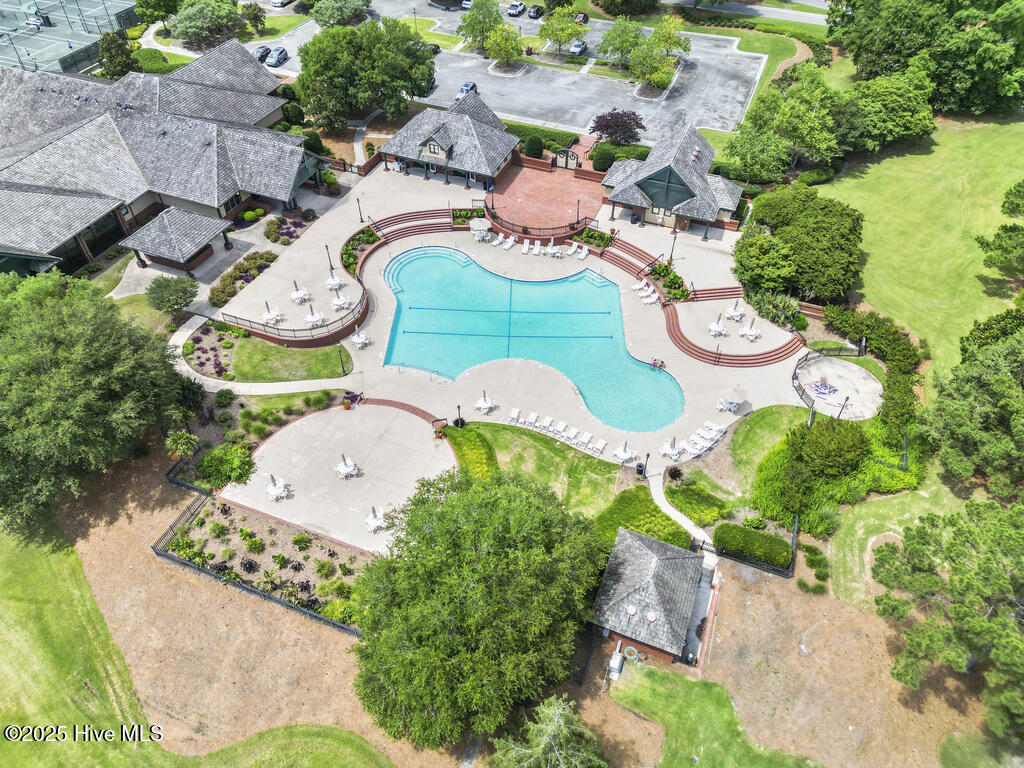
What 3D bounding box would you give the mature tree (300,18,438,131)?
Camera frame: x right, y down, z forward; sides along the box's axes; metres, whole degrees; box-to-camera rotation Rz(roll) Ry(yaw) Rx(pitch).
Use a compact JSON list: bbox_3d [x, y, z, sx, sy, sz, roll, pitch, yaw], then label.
[{"bbox_3d":[-19.500,-42.127,95.652,18.190,12.270,18.190,0,45,0],"label":"mature tree"}]

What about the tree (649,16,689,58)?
[{"bbox_3d":[24.480,-53.450,109.380,6.100,6.100,6.100,0,45,0],"label":"tree"}]

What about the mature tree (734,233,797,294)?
[{"bbox_3d":[25.142,-12.042,71.041,6.060,5.980,6.060,0,45,0],"label":"mature tree"}]

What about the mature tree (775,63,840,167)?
[{"bbox_3d":[35.479,-32.269,86.201,6.940,12.890,6.940,0,45,0],"label":"mature tree"}]

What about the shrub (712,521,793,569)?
[{"bbox_3d":[17.080,11.690,50.790,5.150,1.250,2.200,15,47,14],"label":"shrub"}]

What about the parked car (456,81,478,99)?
[{"bbox_3d":[-6.330,-40.840,99.880,1.900,1.700,4.750,13,46,13],"label":"parked car"}]

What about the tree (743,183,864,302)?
[{"bbox_3d":[29.049,-14.530,71.390,11.000,7.600,14.500,0,45,0],"label":"tree"}]

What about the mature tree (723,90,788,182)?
[{"bbox_3d":[28.203,-27.931,82.009,6.700,10.300,8.000,0,45,0],"label":"mature tree"}]

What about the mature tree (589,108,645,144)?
[{"bbox_3d":[13.440,-32.300,89.850,6.800,4.200,6.800,0,45,0],"label":"mature tree"}]

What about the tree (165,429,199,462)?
[{"bbox_3d":[-26.612,4.964,57.384,2.510,2.720,2.510,0,45,0],"label":"tree"}]

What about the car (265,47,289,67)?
[{"bbox_3d":[-36.160,-50.260,109.260,1.870,1.570,4.700,8,46,8],"label":"car"}]

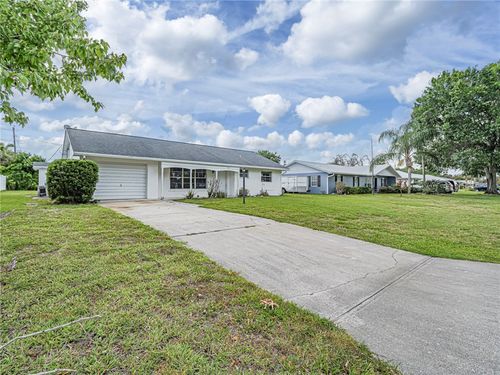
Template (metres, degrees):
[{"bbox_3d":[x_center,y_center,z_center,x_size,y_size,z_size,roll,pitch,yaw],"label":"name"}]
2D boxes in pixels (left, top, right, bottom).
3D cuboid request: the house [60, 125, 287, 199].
[{"bbox_3d":[-5.399,-1.496,19.773,16.130,4.510,8.150,0,0,-42],"label":"house"}]

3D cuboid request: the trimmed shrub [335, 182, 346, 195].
[{"bbox_3d":[11.122,0.147,28.400,1.350,1.460,1.300,0,0,-42],"label":"trimmed shrub"}]

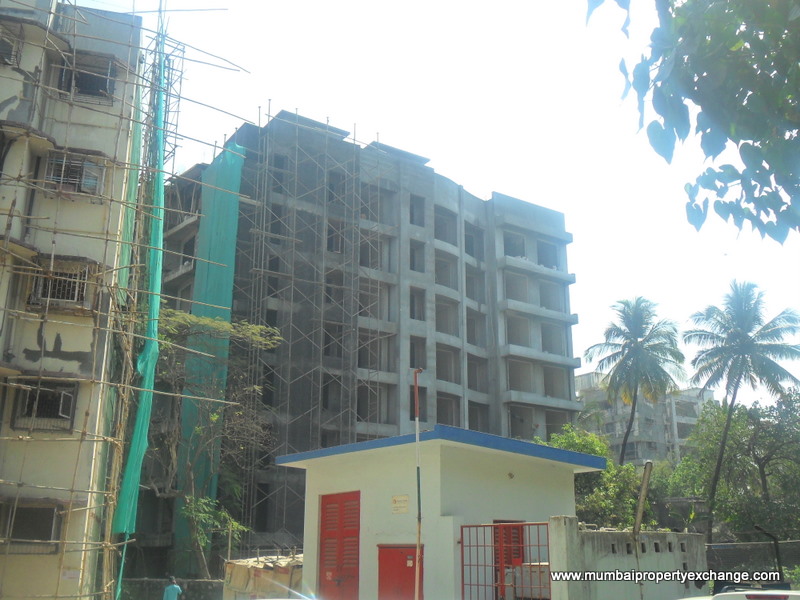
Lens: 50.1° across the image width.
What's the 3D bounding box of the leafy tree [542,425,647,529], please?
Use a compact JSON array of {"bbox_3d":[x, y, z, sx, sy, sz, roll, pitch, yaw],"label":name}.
[{"bbox_3d":[7.055,7.829,30.233,3.720,6.670,3.720,-4,-17,12],"label":"leafy tree"}]

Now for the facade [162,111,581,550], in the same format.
[{"bbox_3d":[-2.037,5.128,55.507,25.300,26.100,13.500,12,-20,-34],"label":"facade"}]

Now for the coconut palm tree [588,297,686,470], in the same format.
[{"bbox_3d":[15.672,8.892,54.514,6.350,18.370,6.350,-5,-17,15],"label":"coconut palm tree"}]

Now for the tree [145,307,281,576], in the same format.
[{"bbox_3d":[-6.360,5.206,27.426,4.450,10.080,4.450,4,-17,-12],"label":"tree"}]

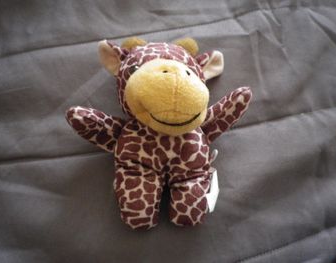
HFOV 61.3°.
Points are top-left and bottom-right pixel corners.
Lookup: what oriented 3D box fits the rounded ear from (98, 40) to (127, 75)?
[{"bbox_3d":[-0.051,-0.070,0.264,0.024,0.017,0.030,-16,80,6],"label":"rounded ear"}]

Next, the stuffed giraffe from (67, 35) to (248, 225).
[{"bbox_3d":[-0.008,-0.002,0.256,0.172,0.082,0.170,-2,81,-2],"label":"stuffed giraffe"}]

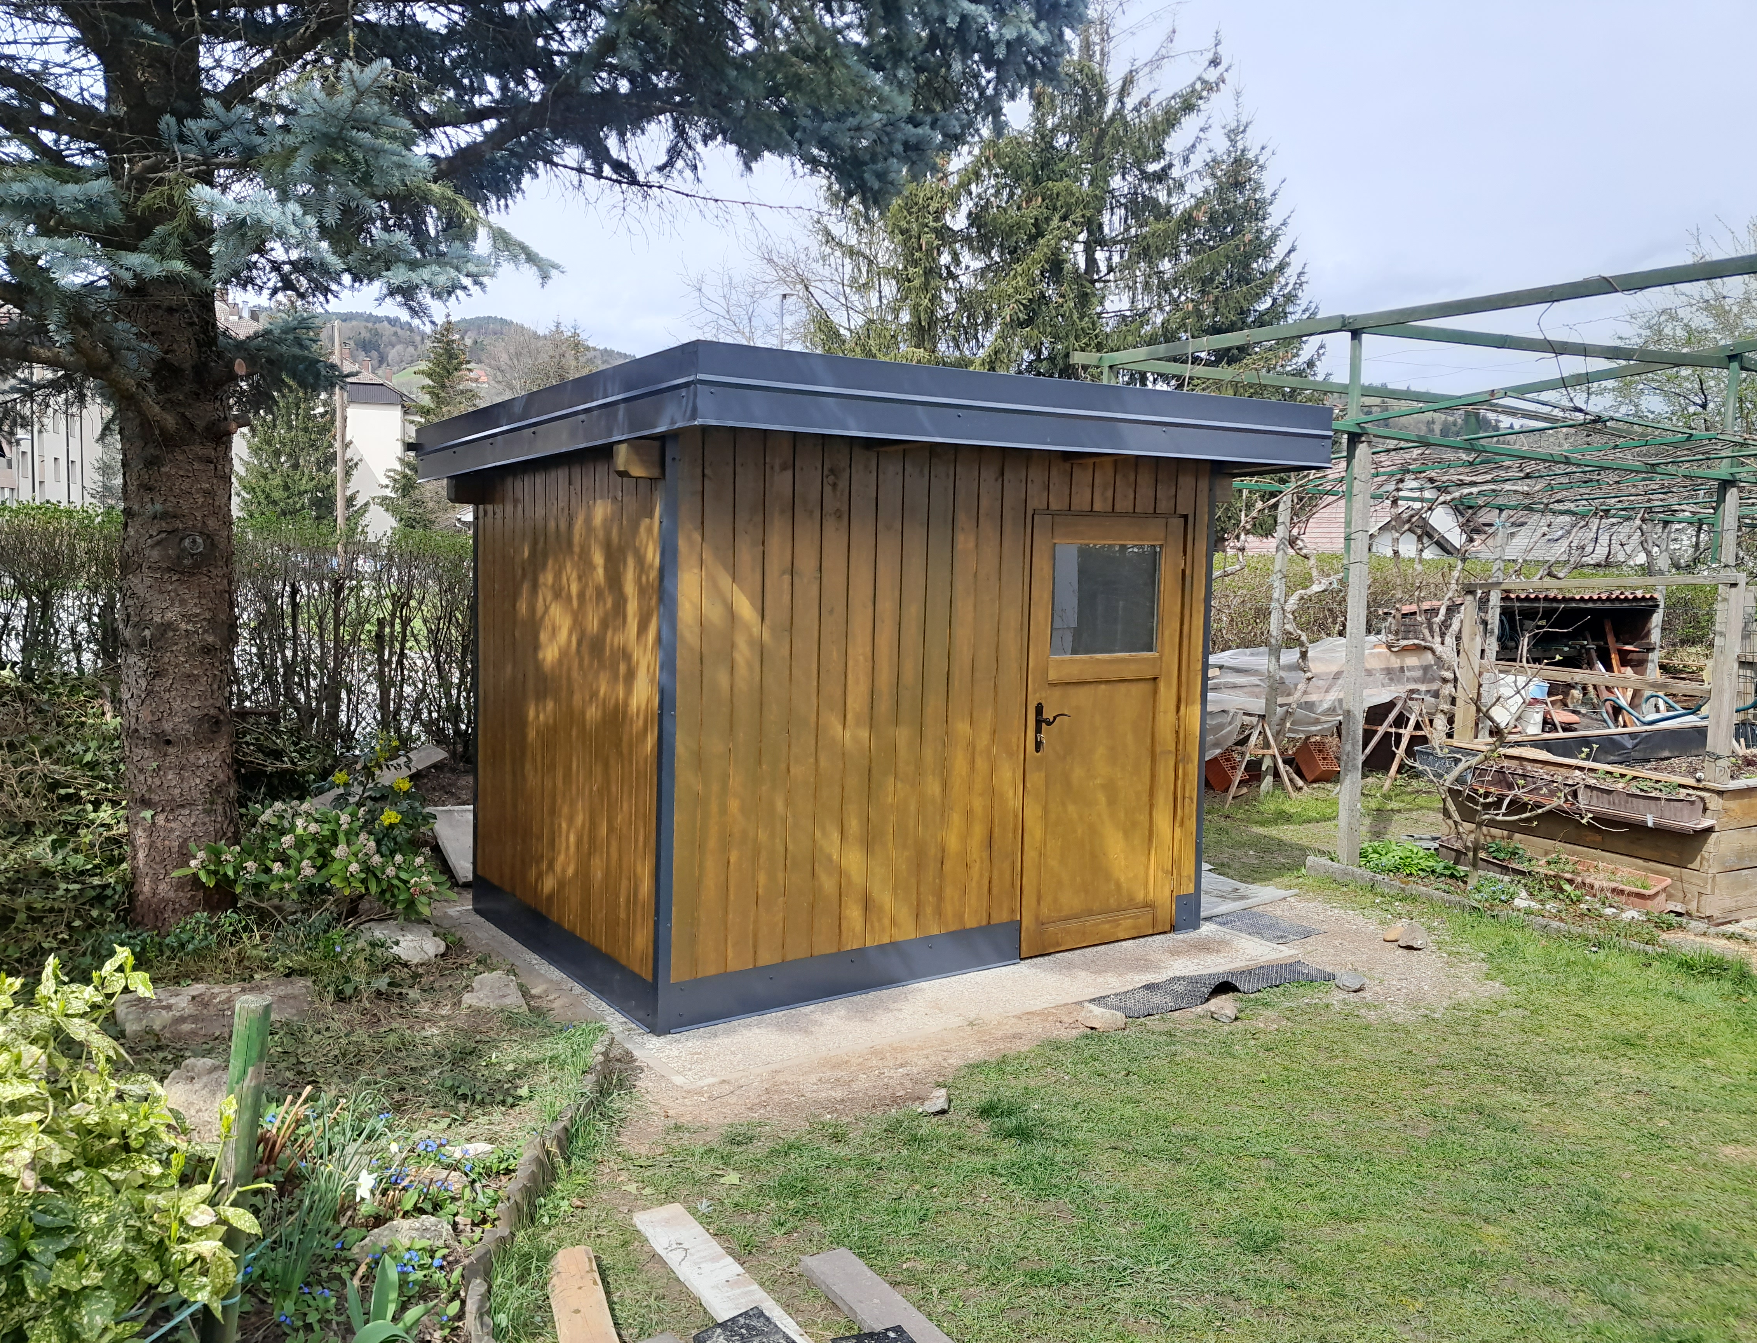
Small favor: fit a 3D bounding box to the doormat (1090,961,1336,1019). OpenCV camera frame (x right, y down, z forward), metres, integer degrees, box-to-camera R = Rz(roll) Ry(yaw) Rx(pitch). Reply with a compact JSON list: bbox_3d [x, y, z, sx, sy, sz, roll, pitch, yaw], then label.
[{"bbox_3d":[1.424,1.304,5.584,1.210,0.060,0.280,-2,5,-35],"label":"doormat"}]

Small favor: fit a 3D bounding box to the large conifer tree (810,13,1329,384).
[{"bbox_3d":[2.272,-4.202,17.000,6.400,9.500,6.200,2,4,7],"label":"large conifer tree"}]

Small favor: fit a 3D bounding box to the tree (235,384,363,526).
[{"bbox_3d":[-13.365,-3.825,31.000,3.300,6.200,3.300,-1,4,-23],"label":"tree"}]

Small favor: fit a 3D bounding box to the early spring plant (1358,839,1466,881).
[{"bbox_3d":[3.175,1.118,8.000,0.630,0.180,0.460,3,4,22],"label":"early spring plant"}]

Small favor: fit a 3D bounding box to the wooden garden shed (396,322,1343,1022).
[{"bbox_3d":[-0.160,0.006,6.351,3.090,2.410,3.000,-2,5,-35],"label":"wooden garden shed"}]

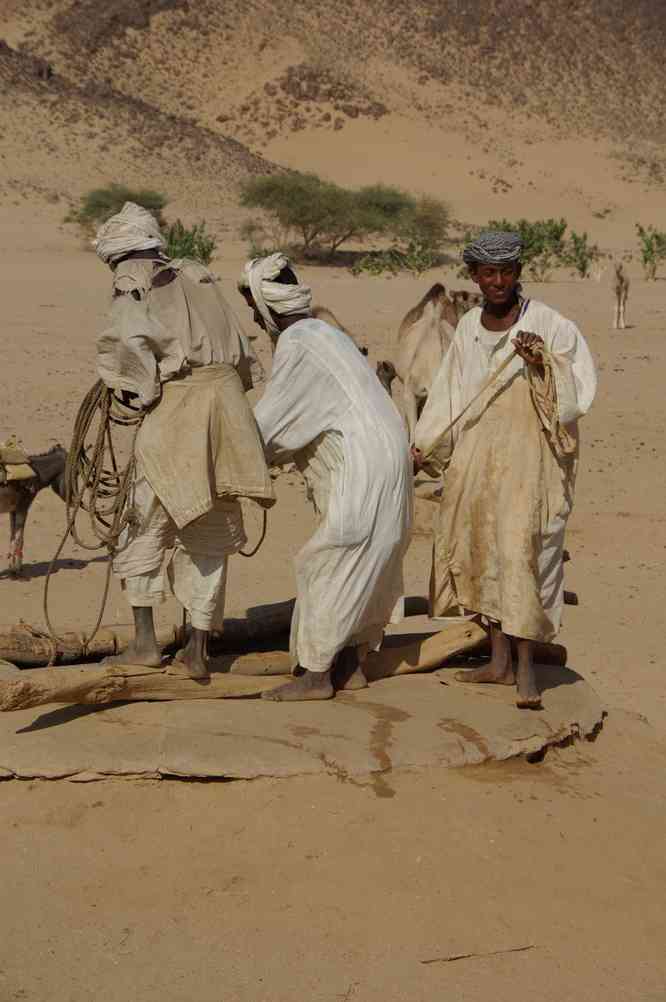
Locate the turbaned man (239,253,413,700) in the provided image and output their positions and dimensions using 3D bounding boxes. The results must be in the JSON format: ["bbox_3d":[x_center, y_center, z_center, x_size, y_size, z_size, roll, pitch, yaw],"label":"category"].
[{"bbox_3d":[-0.021,-0.105,9.800,0.580,1.600,0.500,1,5,12],"label":"turbaned man"}]

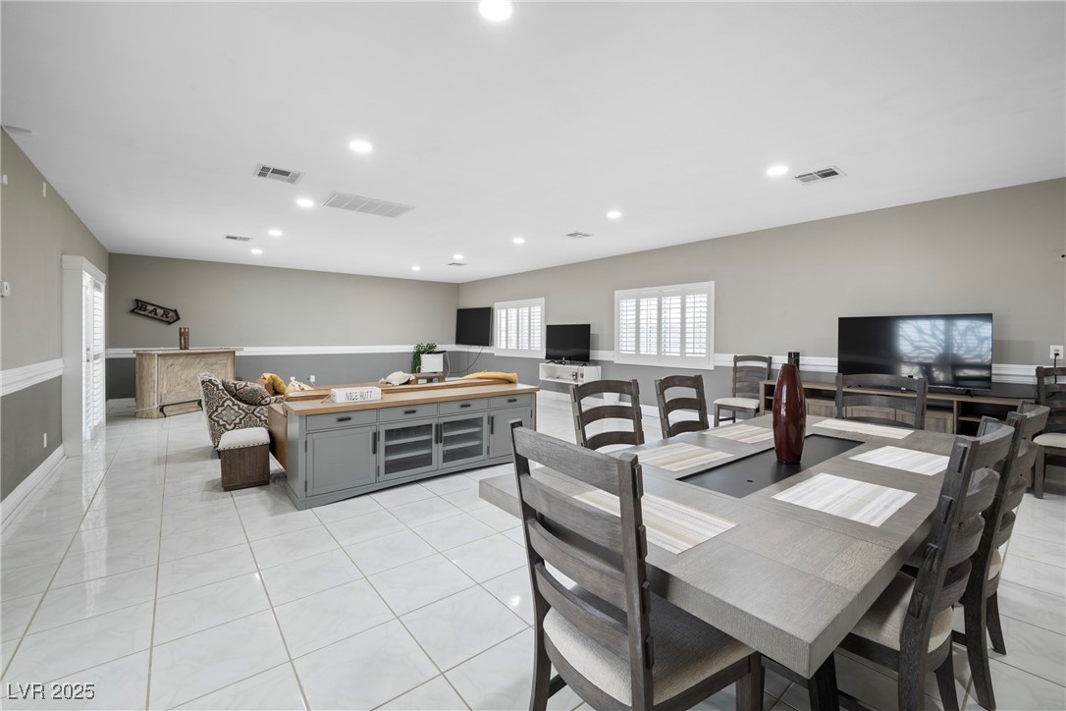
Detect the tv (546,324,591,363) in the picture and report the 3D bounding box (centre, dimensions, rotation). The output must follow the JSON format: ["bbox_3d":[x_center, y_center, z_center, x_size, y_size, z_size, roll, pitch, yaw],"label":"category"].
[{"bbox_3d":[0.695,-0.206,8.098,0.162,0.761,1.208,-2,4,-41],"label":"tv"}]

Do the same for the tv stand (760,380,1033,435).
[{"bbox_3d":[3.785,0.752,4.612,0.406,0.731,2.263,-2,4,-41],"label":"tv stand"}]

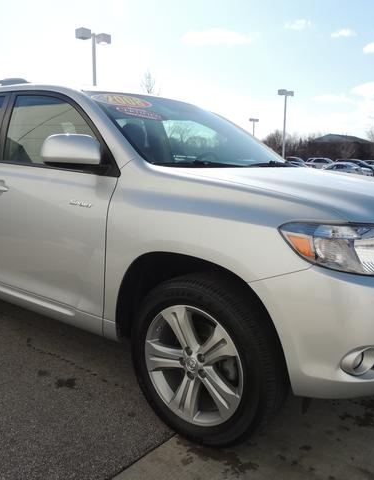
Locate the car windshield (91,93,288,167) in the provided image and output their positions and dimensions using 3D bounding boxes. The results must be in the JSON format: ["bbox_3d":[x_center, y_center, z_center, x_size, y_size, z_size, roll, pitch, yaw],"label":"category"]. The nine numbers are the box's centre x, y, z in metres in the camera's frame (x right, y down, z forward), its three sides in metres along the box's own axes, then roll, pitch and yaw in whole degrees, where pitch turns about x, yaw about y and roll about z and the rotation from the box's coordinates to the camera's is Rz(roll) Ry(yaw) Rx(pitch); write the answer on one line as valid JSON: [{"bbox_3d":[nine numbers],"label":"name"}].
[{"bbox_3d":[0.072,-0.653,2.752,0.840,0.140,1.450,45,33,24],"label":"car windshield"}]

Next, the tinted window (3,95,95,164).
[{"bbox_3d":[-0.686,-0.586,2.331,0.900,0.430,0.070,8,-7,38],"label":"tinted window"}]

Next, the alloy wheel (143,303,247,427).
[{"bbox_3d":[0.068,0.510,1.913,0.515,0.515,0.200,8,13,38],"label":"alloy wheel"}]

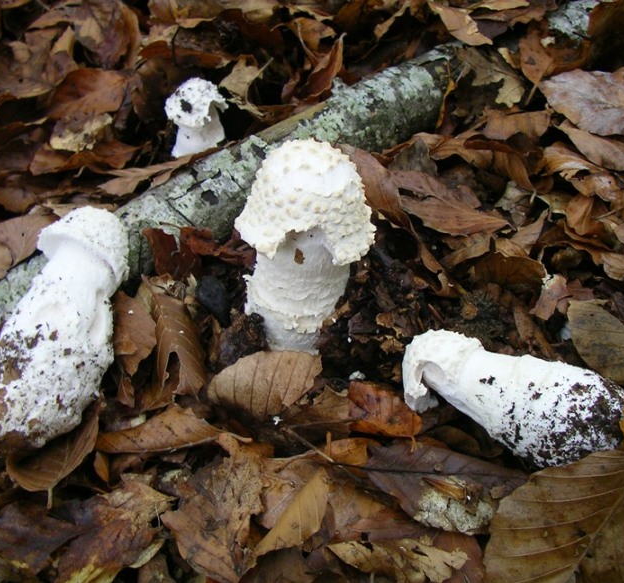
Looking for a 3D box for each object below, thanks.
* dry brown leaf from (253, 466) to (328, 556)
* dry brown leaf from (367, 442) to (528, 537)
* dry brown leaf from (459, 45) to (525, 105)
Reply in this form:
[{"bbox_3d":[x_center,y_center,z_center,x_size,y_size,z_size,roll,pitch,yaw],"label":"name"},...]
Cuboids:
[{"bbox_3d":[-0.004,0.099,0.370,0.015,0.010,0.051,30,56,23],"label":"dry brown leaf"},{"bbox_3d":[0.064,0.092,0.401,0.077,0.014,0.041,3,51,2],"label":"dry brown leaf"},{"bbox_3d":[0.139,-0.167,0.657,0.033,0.012,0.058,-39,73,-14],"label":"dry brown leaf"}]

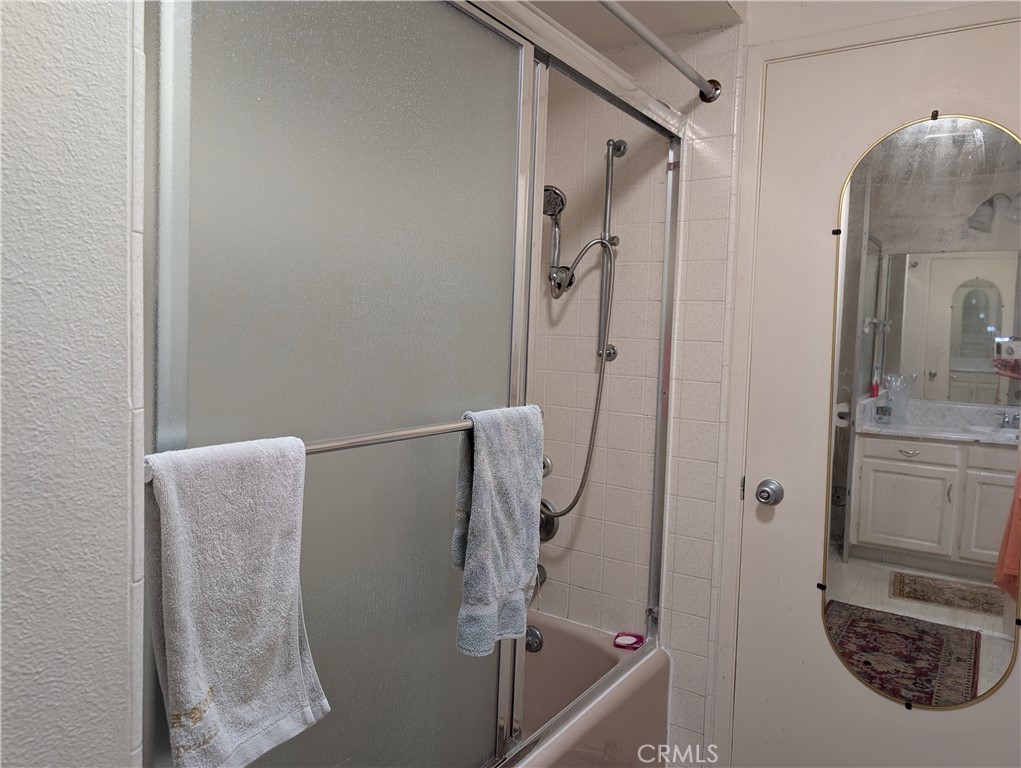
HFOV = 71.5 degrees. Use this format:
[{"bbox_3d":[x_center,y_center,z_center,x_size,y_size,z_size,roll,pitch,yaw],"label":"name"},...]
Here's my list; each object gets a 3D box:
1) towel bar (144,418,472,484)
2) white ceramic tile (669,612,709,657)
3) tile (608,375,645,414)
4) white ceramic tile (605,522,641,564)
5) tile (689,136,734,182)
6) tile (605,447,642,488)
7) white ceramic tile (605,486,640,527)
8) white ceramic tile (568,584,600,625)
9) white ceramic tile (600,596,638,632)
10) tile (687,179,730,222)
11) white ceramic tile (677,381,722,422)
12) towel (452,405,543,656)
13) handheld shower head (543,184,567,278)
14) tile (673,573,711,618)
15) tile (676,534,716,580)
[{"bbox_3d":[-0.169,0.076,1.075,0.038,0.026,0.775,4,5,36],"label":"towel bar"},{"bbox_3d":[0.505,0.703,1.995,0.108,0.108,0.009,4,4,34],"label":"white ceramic tile"},{"bbox_3d":[0.337,0.034,2.053,0.108,0.107,0.009,4,5,36],"label":"tile"},{"bbox_3d":[0.327,0.470,2.095,0.108,0.108,0.010,4,4,33],"label":"white ceramic tile"},{"bbox_3d":[0.545,-0.608,1.911,0.108,0.108,0.009,4,4,34],"label":"tile"},{"bbox_3d":[0.334,0.252,2.081,0.108,0.108,0.010,4,4,33],"label":"tile"},{"bbox_3d":[0.328,0.357,2.075,0.108,0.107,0.009,4,5,36],"label":"white ceramic tile"},{"bbox_3d":[0.230,0.674,2.161,0.108,0.107,0.009,4,5,36],"label":"white ceramic tile"},{"bbox_3d":[0.320,0.680,2.097,0.108,0.107,0.009,4,5,36],"label":"white ceramic tile"},{"bbox_3d":[0.541,-0.498,1.915,0.108,0.108,0.010,4,4,33],"label":"tile"},{"bbox_3d":[0.516,0.047,1.924,0.108,0.107,0.009,4,5,36],"label":"white ceramic tile"},{"bbox_3d":[-0.018,0.257,1.295,0.065,0.432,0.228,4,5,36],"label":"towel"},{"bbox_3d":[0.122,-0.448,2.093,0.092,0.270,0.075,4,4,28],"label":"handheld shower head"},{"bbox_3d":[0.507,0.592,1.983,0.108,0.108,0.010,4,4,33],"label":"tile"},{"bbox_3d":[0.511,0.485,1.981,0.108,0.108,0.009,4,4,34],"label":"tile"}]

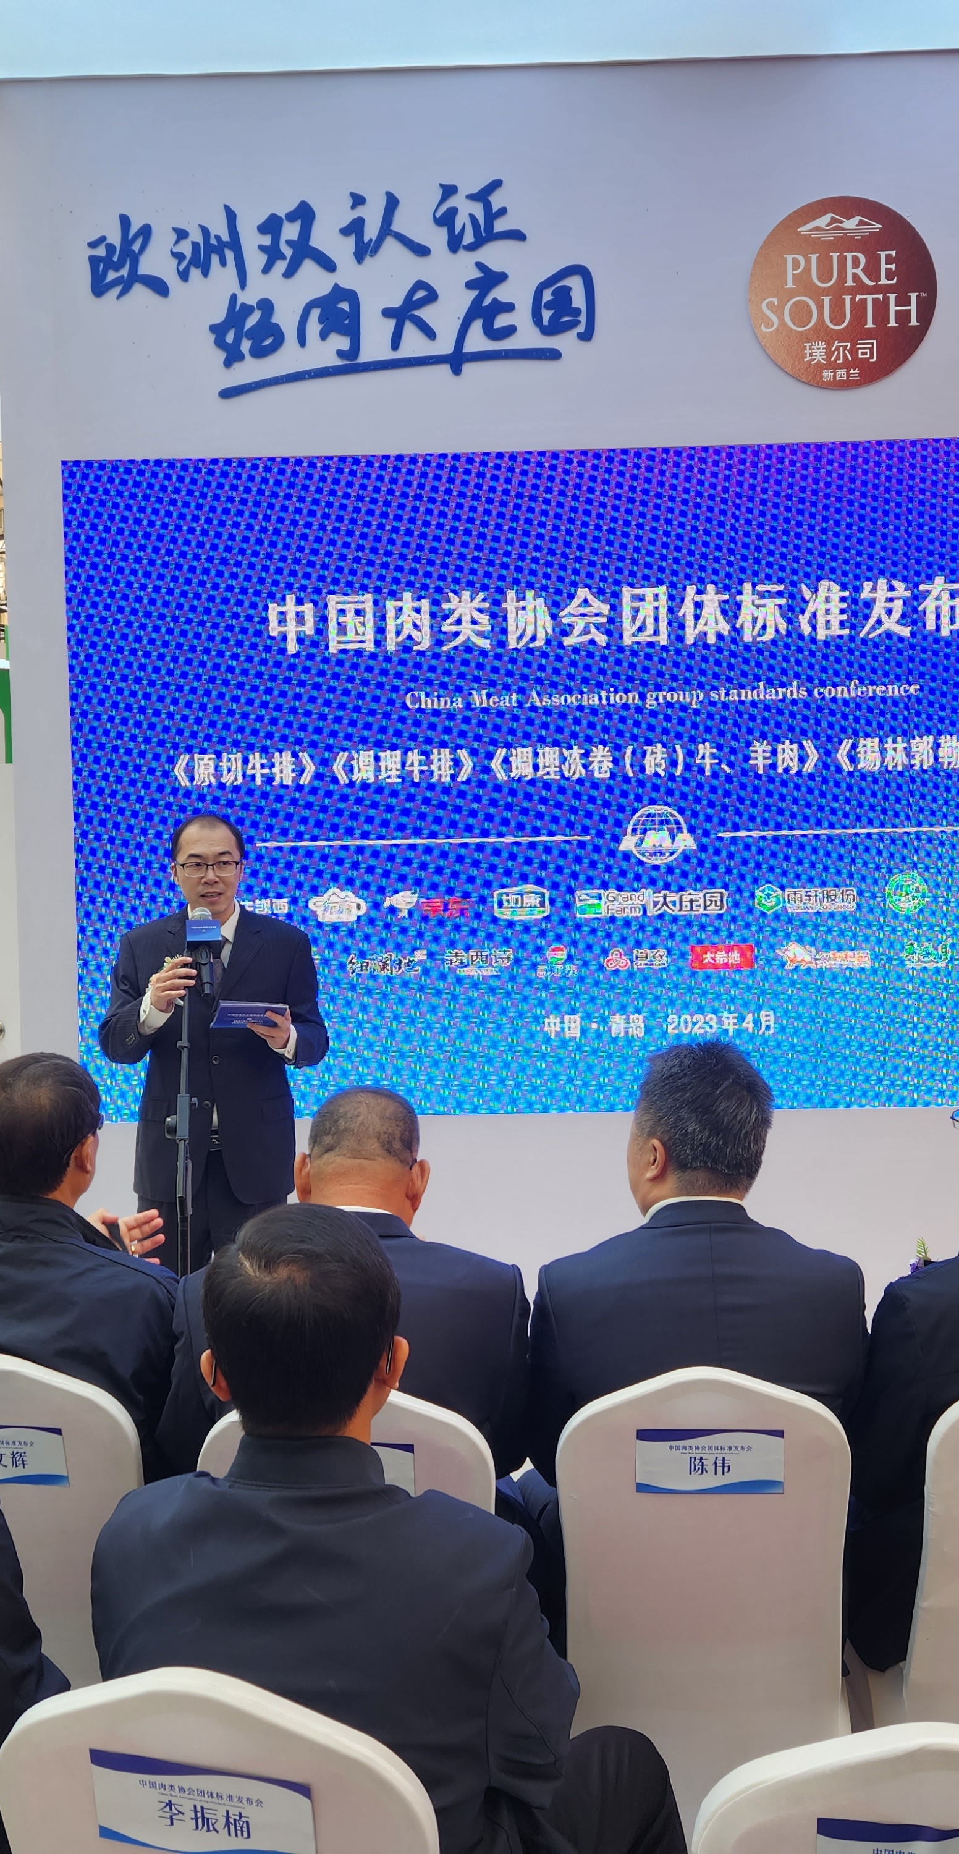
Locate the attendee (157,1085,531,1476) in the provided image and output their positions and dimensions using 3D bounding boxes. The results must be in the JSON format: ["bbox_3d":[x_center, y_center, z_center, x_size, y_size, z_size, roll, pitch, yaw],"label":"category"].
[{"bbox_3d":[-0.163,0.861,2.722,0.540,1.280,0.800,-1,3,2],"label":"attendee"}]

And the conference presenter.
[{"bbox_3d":[-0.616,0.616,3.900,0.540,1.740,0.420,-1,2,-6],"label":"conference presenter"}]

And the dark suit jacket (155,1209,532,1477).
[{"bbox_3d":[-0.170,0.731,2.495,0.540,0.660,0.400,-1,3,2],"label":"dark suit jacket"}]

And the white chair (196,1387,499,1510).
[{"bbox_3d":[-0.160,1.068,2.536,0.430,0.920,0.560,-1,2,3],"label":"white chair"}]

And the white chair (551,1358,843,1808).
[{"bbox_3d":[0.344,1.055,2.596,0.430,0.920,0.560,-1,2,3],"label":"white chair"}]

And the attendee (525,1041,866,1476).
[{"bbox_3d":[0.327,0.821,2.720,0.520,1.340,0.800,-1,3,0],"label":"attendee"}]

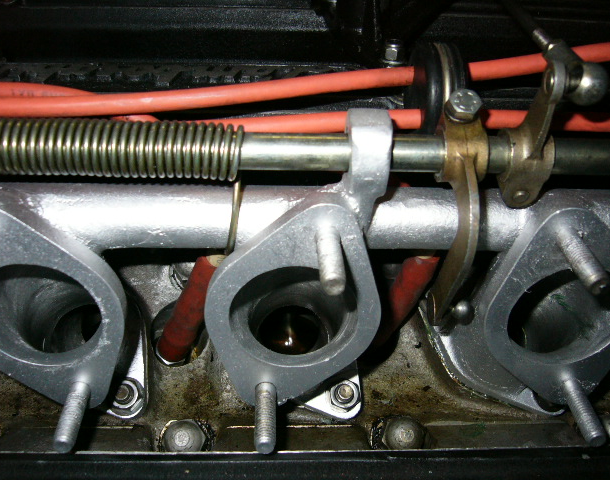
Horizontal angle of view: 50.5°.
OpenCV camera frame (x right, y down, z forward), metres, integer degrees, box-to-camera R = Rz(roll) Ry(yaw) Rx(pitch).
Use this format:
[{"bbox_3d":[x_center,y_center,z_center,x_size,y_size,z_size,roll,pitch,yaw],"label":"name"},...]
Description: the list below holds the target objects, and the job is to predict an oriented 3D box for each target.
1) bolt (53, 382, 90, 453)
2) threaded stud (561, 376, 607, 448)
[{"bbox_3d":[-0.085,0.064,0.235,0.008,0.008,0.027,0,32,-2],"label":"bolt"},{"bbox_3d":[0.105,0.064,0.243,0.008,0.008,0.027,0,32,-2],"label":"threaded stud"}]

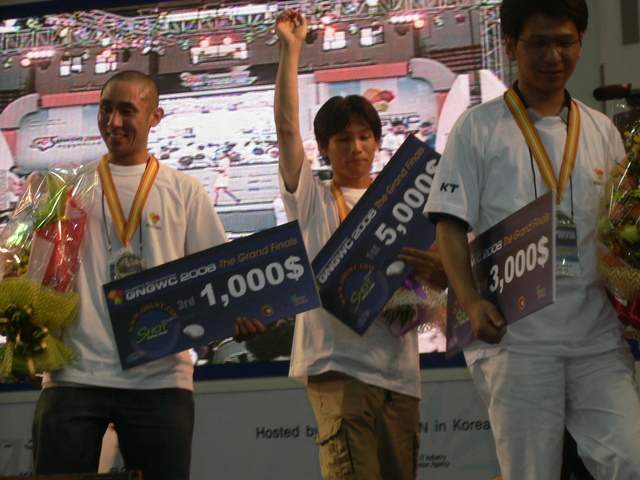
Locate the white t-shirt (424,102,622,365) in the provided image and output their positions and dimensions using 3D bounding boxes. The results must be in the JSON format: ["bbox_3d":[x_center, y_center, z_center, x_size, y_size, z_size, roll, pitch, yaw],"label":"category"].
[{"bbox_3d":[0.486,-0.025,4.550,0.480,0.610,0.290,-1,-5,-14],"label":"white t-shirt"}]

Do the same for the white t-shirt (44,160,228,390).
[{"bbox_3d":[-0.511,0.097,5.320,0.510,0.610,0.280,-3,-5,8],"label":"white t-shirt"}]

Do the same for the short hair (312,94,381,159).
[{"bbox_3d":[0.077,-0.311,5.360,0.185,0.180,0.215,-1,5,-14],"label":"short hair"}]

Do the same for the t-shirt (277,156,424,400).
[{"bbox_3d":[0.092,0.109,5.350,0.430,0.630,0.280,0,-5,-25],"label":"t-shirt"}]

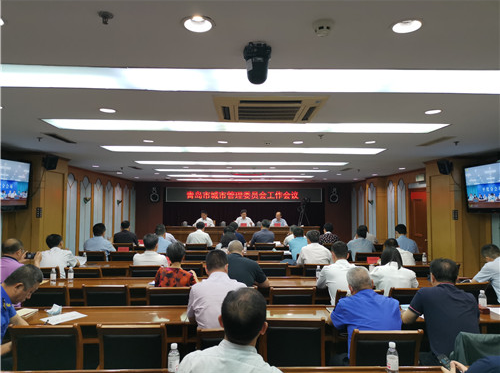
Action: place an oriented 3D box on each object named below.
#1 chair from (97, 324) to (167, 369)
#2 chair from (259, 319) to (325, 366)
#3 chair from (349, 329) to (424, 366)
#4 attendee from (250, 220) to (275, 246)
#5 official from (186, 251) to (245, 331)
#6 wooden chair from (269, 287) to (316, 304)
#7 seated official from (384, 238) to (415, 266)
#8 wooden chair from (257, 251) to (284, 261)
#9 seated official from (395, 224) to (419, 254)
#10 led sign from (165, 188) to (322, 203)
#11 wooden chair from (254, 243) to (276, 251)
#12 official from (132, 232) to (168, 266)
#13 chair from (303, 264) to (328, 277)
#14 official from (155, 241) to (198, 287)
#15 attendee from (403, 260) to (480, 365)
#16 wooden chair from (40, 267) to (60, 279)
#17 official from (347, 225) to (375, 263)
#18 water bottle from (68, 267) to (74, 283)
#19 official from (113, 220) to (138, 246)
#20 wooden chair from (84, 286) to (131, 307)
[{"bbox_3d":[-0.795,1.363,2.807,0.460,0.870,0.540,0,-3,-2],"label":"chair"},{"bbox_3d":[0.287,1.362,2.907,0.450,0.885,0.540,0,-3,-2],"label":"chair"},{"bbox_3d":[0.919,1.411,2.824,0.470,0.880,0.540,0,-3,-2],"label":"chair"},{"bbox_3d":[0.260,1.415,8.537,0.540,1.370,0.800,0,-3,-2],"label":"attendee"},{"bbox_3d":[-0.252,1.147,2.998,0.500,1.330,0.750,0,-3,1],"label":"official"},{"bbox_3d":[0.415,1.431,4.027,0.460,0.870,0.540,0,-3,-2],"label":"wooden chair"},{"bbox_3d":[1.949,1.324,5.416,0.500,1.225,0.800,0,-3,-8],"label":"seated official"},{"bbox_3d":[0.373,1.620,7.191,0.490,0.880,0.540,0,-3,-2],"label":"wooden chair"},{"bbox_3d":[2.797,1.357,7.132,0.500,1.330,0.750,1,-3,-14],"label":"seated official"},{"bbox_3d":[-0.207,0.328,14.704,5.880,0.560,0.120,0,-3,-2],"label":"led sign"},{"bbox_3d":[0.313,1.649,8.365,0.450,0.885,0.540,0,-3,-2],"label":"wooden chair"},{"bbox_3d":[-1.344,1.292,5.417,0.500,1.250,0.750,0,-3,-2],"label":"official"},{"bbox_3d":[0.946,1.509,5.540,0.460,0.870,0.540,0,-3,-2],"label":"chair"},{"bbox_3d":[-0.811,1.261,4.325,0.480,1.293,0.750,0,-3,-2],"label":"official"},{"bbox_3d":[1.235,1.139,2.773,0.530,1.317,0.820,0,-3,-6],"label":"attendee"},{"bbox_3d":[-2.754,1.529,5.383,0.470,0.880,0.540,0,-3,-2],"label":"wooden chair"},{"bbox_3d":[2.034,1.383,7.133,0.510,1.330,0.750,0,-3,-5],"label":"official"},{"bbox_3d":[-2.176,1.079,4.751,0.065,0.195,0.065,0,-3,-2],"label":"water bottle"},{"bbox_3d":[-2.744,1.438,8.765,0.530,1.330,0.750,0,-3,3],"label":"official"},{"bbox_3d":[-1.469,1.461,4.190,0.490,0.880,0.540,0,-3,-2],"label":"wooden chair"}]

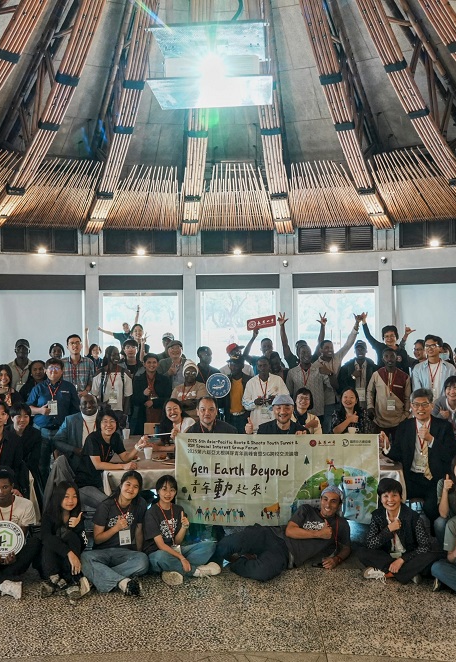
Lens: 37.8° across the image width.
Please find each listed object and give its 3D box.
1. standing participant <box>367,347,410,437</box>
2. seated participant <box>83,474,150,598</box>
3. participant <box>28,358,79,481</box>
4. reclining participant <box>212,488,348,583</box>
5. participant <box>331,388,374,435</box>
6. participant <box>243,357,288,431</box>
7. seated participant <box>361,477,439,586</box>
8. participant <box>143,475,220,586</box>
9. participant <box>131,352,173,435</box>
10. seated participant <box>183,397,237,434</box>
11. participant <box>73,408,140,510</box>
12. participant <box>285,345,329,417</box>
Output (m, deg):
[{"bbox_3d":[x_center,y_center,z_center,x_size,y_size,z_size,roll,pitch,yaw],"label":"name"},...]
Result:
[{"bbox_3d":[1.894,1.076,7.850,0.520,1.730,0.360,-1,1,7],"label":"standing participant"},{"bbox_3d":[-0.909,1.573,5.330,0.580,0.870,0.650,-1,1,-7],"label":"seated participant"},{"bbox_3d":[-2.020,1.154,7.700,0.560,1.680,0.360,-1,1,-10],"label":"participant"},{"bbox_3d":[0.442,1.649,5.500,1.140,0.680,0.600,-1,1,3],"label":"reclining participant"},{"bbox_3d":[1.273,1.249,6.800,0.550,1.240,0.750,-1,1,5],"label":"participant"},{"bbox_3d":[0.434,1.127,7.700,0.530,1.670,0.380,-1,1,0],"label":"participant"},{"bbox_3d":[1.397,1.582,5.420,0.680,0.790,0.620,-1,1,13],"label":"seated participant"},{"bbox_3d":[-0.368,1.524,5.270,0.640,0.790,0.700,-1,1,-5],"label":"participant"},{"bbox_3d":[-0.966,1.132,8.400,0.520,1.680,0.360,-1,1,-3],"label":"participant"},{"bbox_3d":[-0.163,1.255,5.850,0.600,1.300,0.800,-1,1,-1],"label":"seated participant"},{"bbox_3d":[-1.030,1.291,5.550,0.620,1.260,0.800,-1,1,-34],"label":"participant"},{"bbox_3d":[0.873,1.012,7.400,0.540,1.700,0.340,-1,1,3],"label":"participant"}]

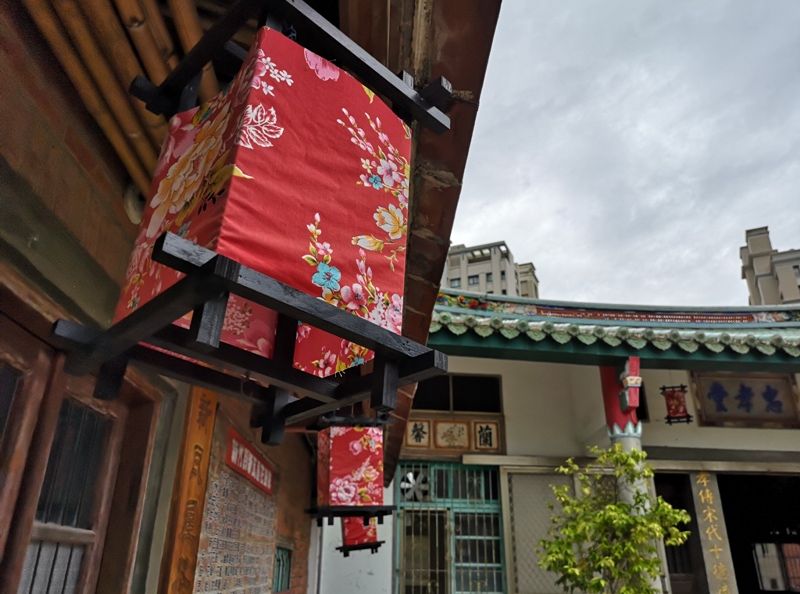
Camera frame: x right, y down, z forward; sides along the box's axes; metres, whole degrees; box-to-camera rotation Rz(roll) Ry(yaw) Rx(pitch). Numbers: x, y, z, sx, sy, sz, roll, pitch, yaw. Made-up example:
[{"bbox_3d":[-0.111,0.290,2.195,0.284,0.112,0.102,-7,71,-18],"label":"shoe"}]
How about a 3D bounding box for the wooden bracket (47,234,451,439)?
[{"bbox_3d":[-0.226,0.113,0.930,0.468,0.098,0.453,27,-37,-37],"label":"wooden bracket"}]

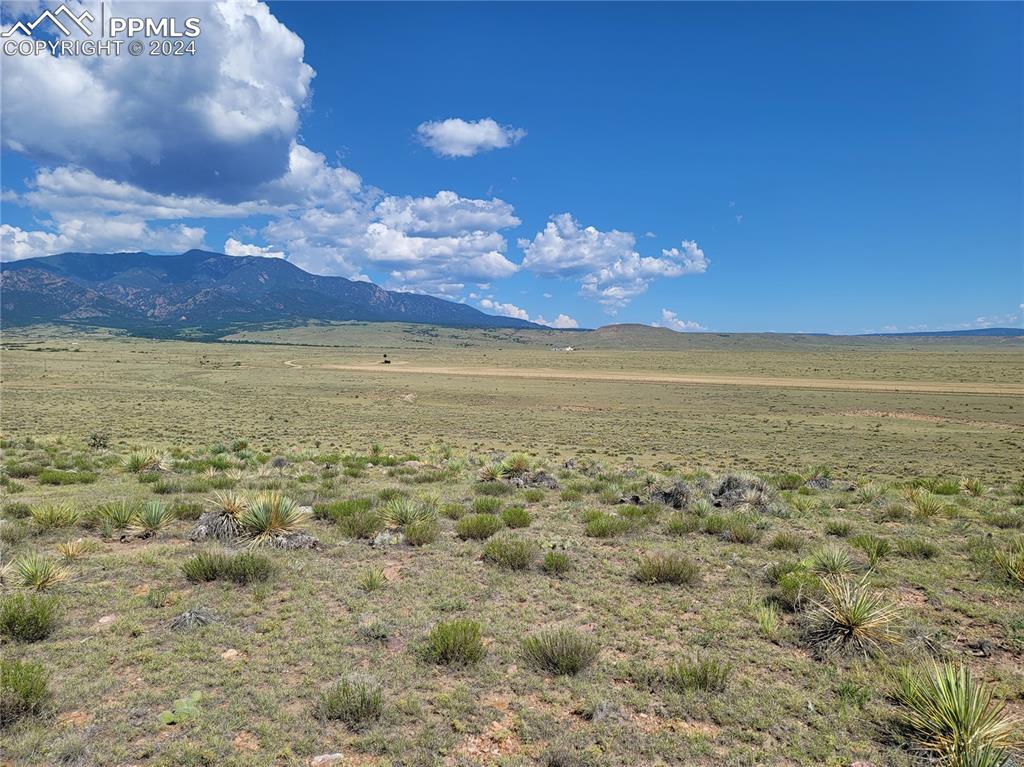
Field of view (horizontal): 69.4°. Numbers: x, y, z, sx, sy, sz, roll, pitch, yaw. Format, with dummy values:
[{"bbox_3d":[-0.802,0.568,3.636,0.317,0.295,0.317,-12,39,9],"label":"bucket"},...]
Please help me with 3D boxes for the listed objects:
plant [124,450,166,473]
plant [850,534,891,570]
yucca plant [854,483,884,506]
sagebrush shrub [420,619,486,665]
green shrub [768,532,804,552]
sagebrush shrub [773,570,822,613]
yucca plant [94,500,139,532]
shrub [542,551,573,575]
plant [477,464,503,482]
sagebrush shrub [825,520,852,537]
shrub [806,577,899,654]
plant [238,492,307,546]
[{"bbox_3d":[-6.425,1.362,12.995,0.809,0.384,0.768,0,3,0],"label":"plant"},{"bbox_3d":[3.111,1.452,6.389,0.354,0.279,0.337,0,3,0],"label":"plant"},{"bbox_3d":[4.836,1.486,9.985,0.392,0.282,0.372,0,3,0],"label":"yucca plant"},{"bbox_3d":[-0.337,1.510,4.326,0.386,0.229,0.367,0,3,0],"label":"sagebrush shrub"},{"bbox_3d":[2.254,1.300,6.074,0.277,0.132,0.264,0,4,0],"label":"green shrub"},{"bbox_3d":[2.049,1.484,5.286,0.358,0.258,0.340,0,3,0],"label":"sagebrush shrub"},{"bbox_3d":[-4.141,1.389,7.779,0.442,0.300,0.420,0,3,0],"label":"yucca plant"},{"bbox_3d":[0.401,1.579,6.519,0.265,0.185,0.251,0,3,0],"label":"shrub"},{"bbox_3d":[-0.387,1.549,12.720,0.447,0.283,0.425,0,3,0],"label":"plant"},{"bbox_3d":[3.444,1.530,7.798,0.295,0.149,0.281,0,3,0],"label":"sagebrush shrub"},{"bbox_3d":[2.155,1.470,4.664,0.593,0.431,0.563,0,3,0],"label":"shrub"},{"bbox_3d":[-2.473,1.404,7.632,0.702,0.501,0.667,0,3,0],"label":"plant"}]

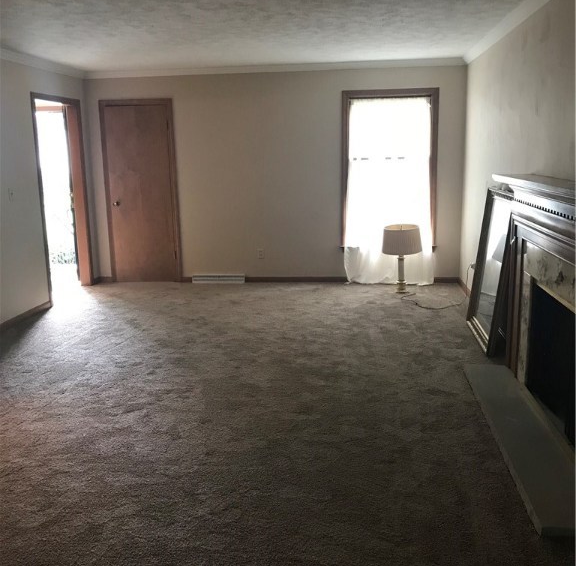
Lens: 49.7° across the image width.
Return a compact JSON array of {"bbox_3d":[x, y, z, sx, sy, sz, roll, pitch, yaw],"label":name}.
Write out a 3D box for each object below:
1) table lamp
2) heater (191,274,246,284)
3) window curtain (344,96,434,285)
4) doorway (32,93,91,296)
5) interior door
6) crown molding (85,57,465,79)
[{"bbox_3d":[1.208,-0.256,6.599,0.420,0.723,0.420,0,12,7],"label":"table lamp"},{"bbox_3d":[-0.814,-0.050,7.314,0.638,0.096,0.060,0,12,7],"label":"heater"},{"bbox_3d":[1.126,-0.988,6.843,0.994,2.050,0.100,0,12,7],"label":"window curtain"},{"bbox_3d":[-2.433,-0.900,6.659,0.150,2.103,1.013,0,12,7],"label":"doorway"},{"bbox_3d":[-1.703,-1.040,7.235,0.840,2.089,0.080,0,12,7],"label":"interior door"},{"bbox_3d":[-0.228,-2.323,6.725,4.245,0.090,0.080,0,12,7],"label":"crown molding"}]

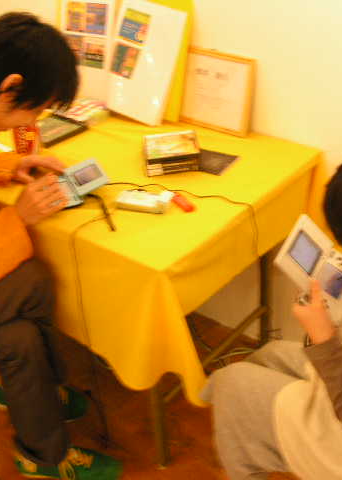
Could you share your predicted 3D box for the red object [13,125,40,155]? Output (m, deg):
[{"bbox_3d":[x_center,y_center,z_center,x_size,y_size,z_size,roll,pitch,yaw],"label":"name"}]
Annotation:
[{"bbox_3d":[-0.372,-0.267,1.796,0.066,0.118,0.066,-11,33,-10],"label":"red object"}]

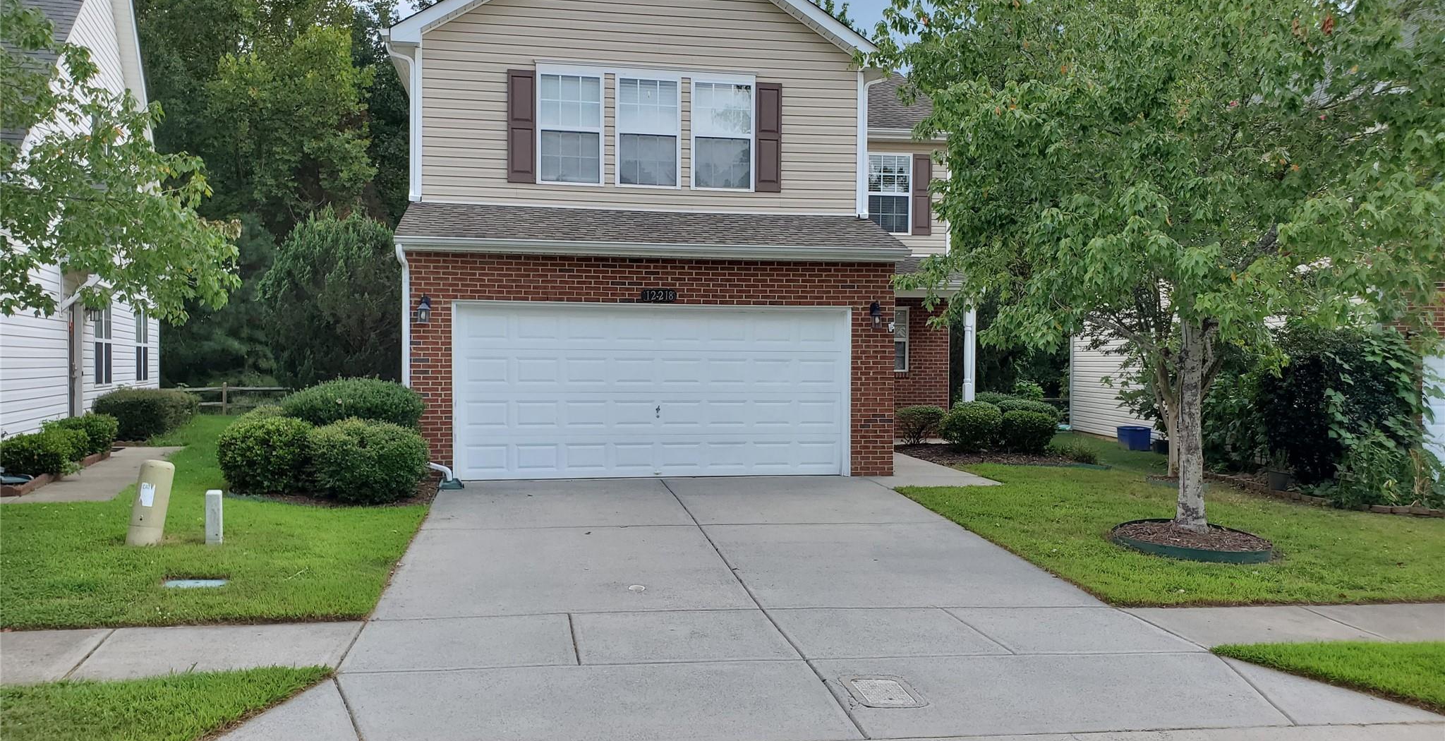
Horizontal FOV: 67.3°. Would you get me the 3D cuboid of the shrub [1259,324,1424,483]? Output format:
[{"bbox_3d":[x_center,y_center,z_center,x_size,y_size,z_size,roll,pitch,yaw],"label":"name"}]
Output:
[{"bbox_3d":[8.112,0.421,14.305,2.080,2.020,1.750,0,1,-10],"label":"shrub"}]

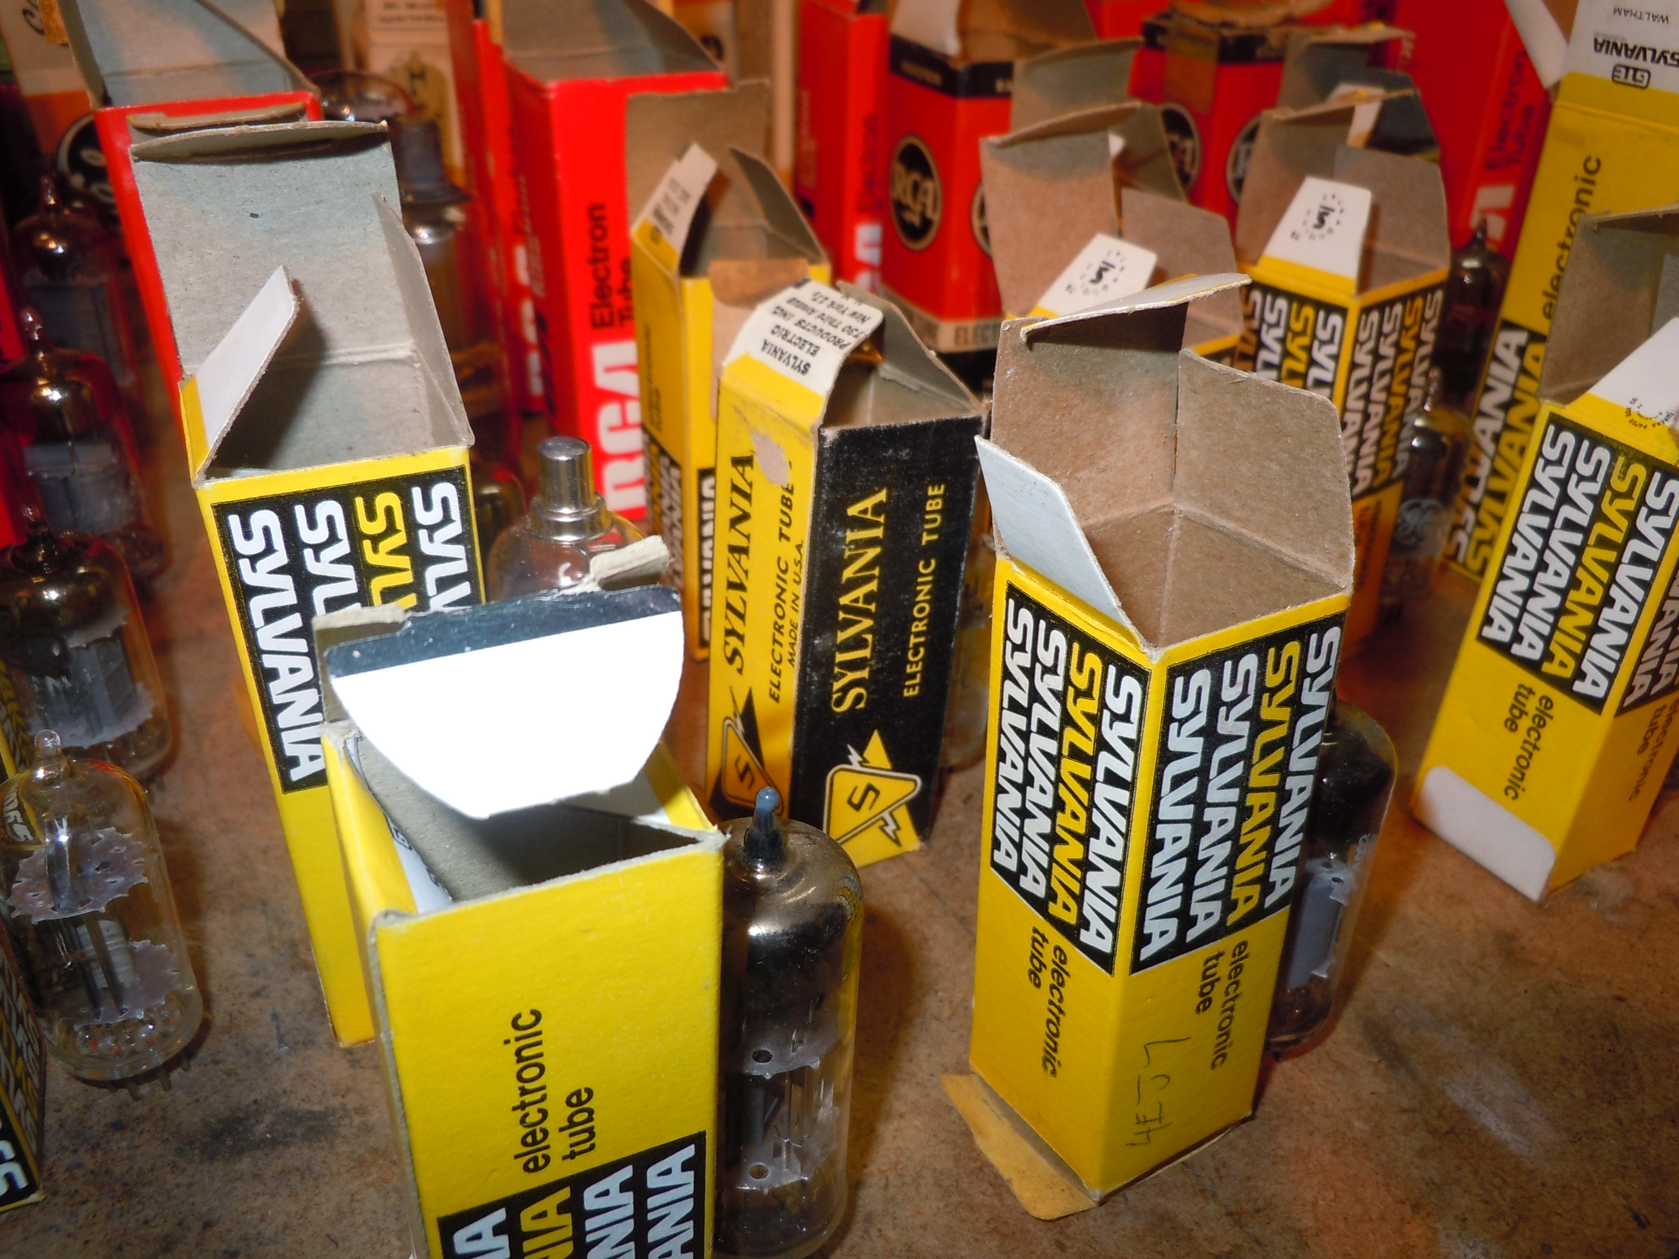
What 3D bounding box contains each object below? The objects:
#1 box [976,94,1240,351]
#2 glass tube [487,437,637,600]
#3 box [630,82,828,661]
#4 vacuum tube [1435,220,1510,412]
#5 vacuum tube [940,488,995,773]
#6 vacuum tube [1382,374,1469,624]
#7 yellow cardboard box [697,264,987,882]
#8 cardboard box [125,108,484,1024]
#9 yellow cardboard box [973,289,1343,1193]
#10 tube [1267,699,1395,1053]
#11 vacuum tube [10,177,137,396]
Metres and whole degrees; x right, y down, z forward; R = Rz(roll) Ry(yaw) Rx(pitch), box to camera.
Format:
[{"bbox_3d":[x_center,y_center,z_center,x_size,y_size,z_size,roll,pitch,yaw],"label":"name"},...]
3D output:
[{"bbox_3d":[0.042,-0.026,0.226,0.026,0.105,0.030,-19,37,-31],"label":"box"},{"bbox_3d":[-0.037,0.009,0.191,0.021,0.074,0.021,-4,31,-11],"label":"glass tube"},{"bbox_3d":[-0.021,-0.047,0.257,0.027,0.102,0.028,-12,34,-22],"label":"box"},{"bbox_3d":[0.179,-0.091,0.397,0.019,0.055,0.019,16,33,20],"label":"vacuum tube"},{"bbox_3d":[0.018,0.000,0.227,0.020,0.057,0.020,6,31,4],"label":"vacuum tube"},{"bbox_3d":[0.121,-0.030,0.290,0.018,0.053,0.018,12,33,21],"label":"vacuum tube"},{"bbox_3d":[-0.001,-0.007,0.210,0.027,0.089,0.027,-12,31,-30],"label":"yellow cardboard box"},{"bbox_3d":[-0.058,0.000,0.166,0.027,0.111,0.027,-13,37,-22],"label":"cardboard box"},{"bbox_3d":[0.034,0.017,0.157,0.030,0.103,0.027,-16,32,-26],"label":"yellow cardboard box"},{"bbox_3d":[0.059,0.031,0.178,0.021,0.058,0.021,12,32,20],"label":"tube"},{"bbox_3d":[-0.183,-0.076,0.328,0.022,0.065,0.022,-14,35,-26],"label":"vacuum tube"}]

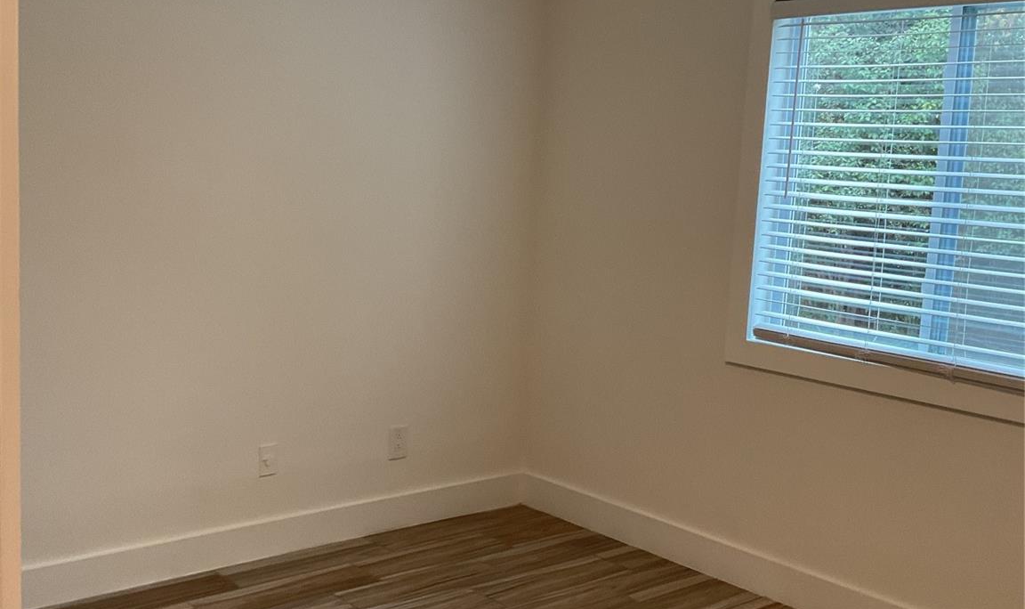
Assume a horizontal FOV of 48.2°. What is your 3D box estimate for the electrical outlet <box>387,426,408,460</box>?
[{"bbox_3d":[-0.425,0.518,4.286,0.080,0.123,0.009,-4,10,-42],"label":"electrical outlet"}]

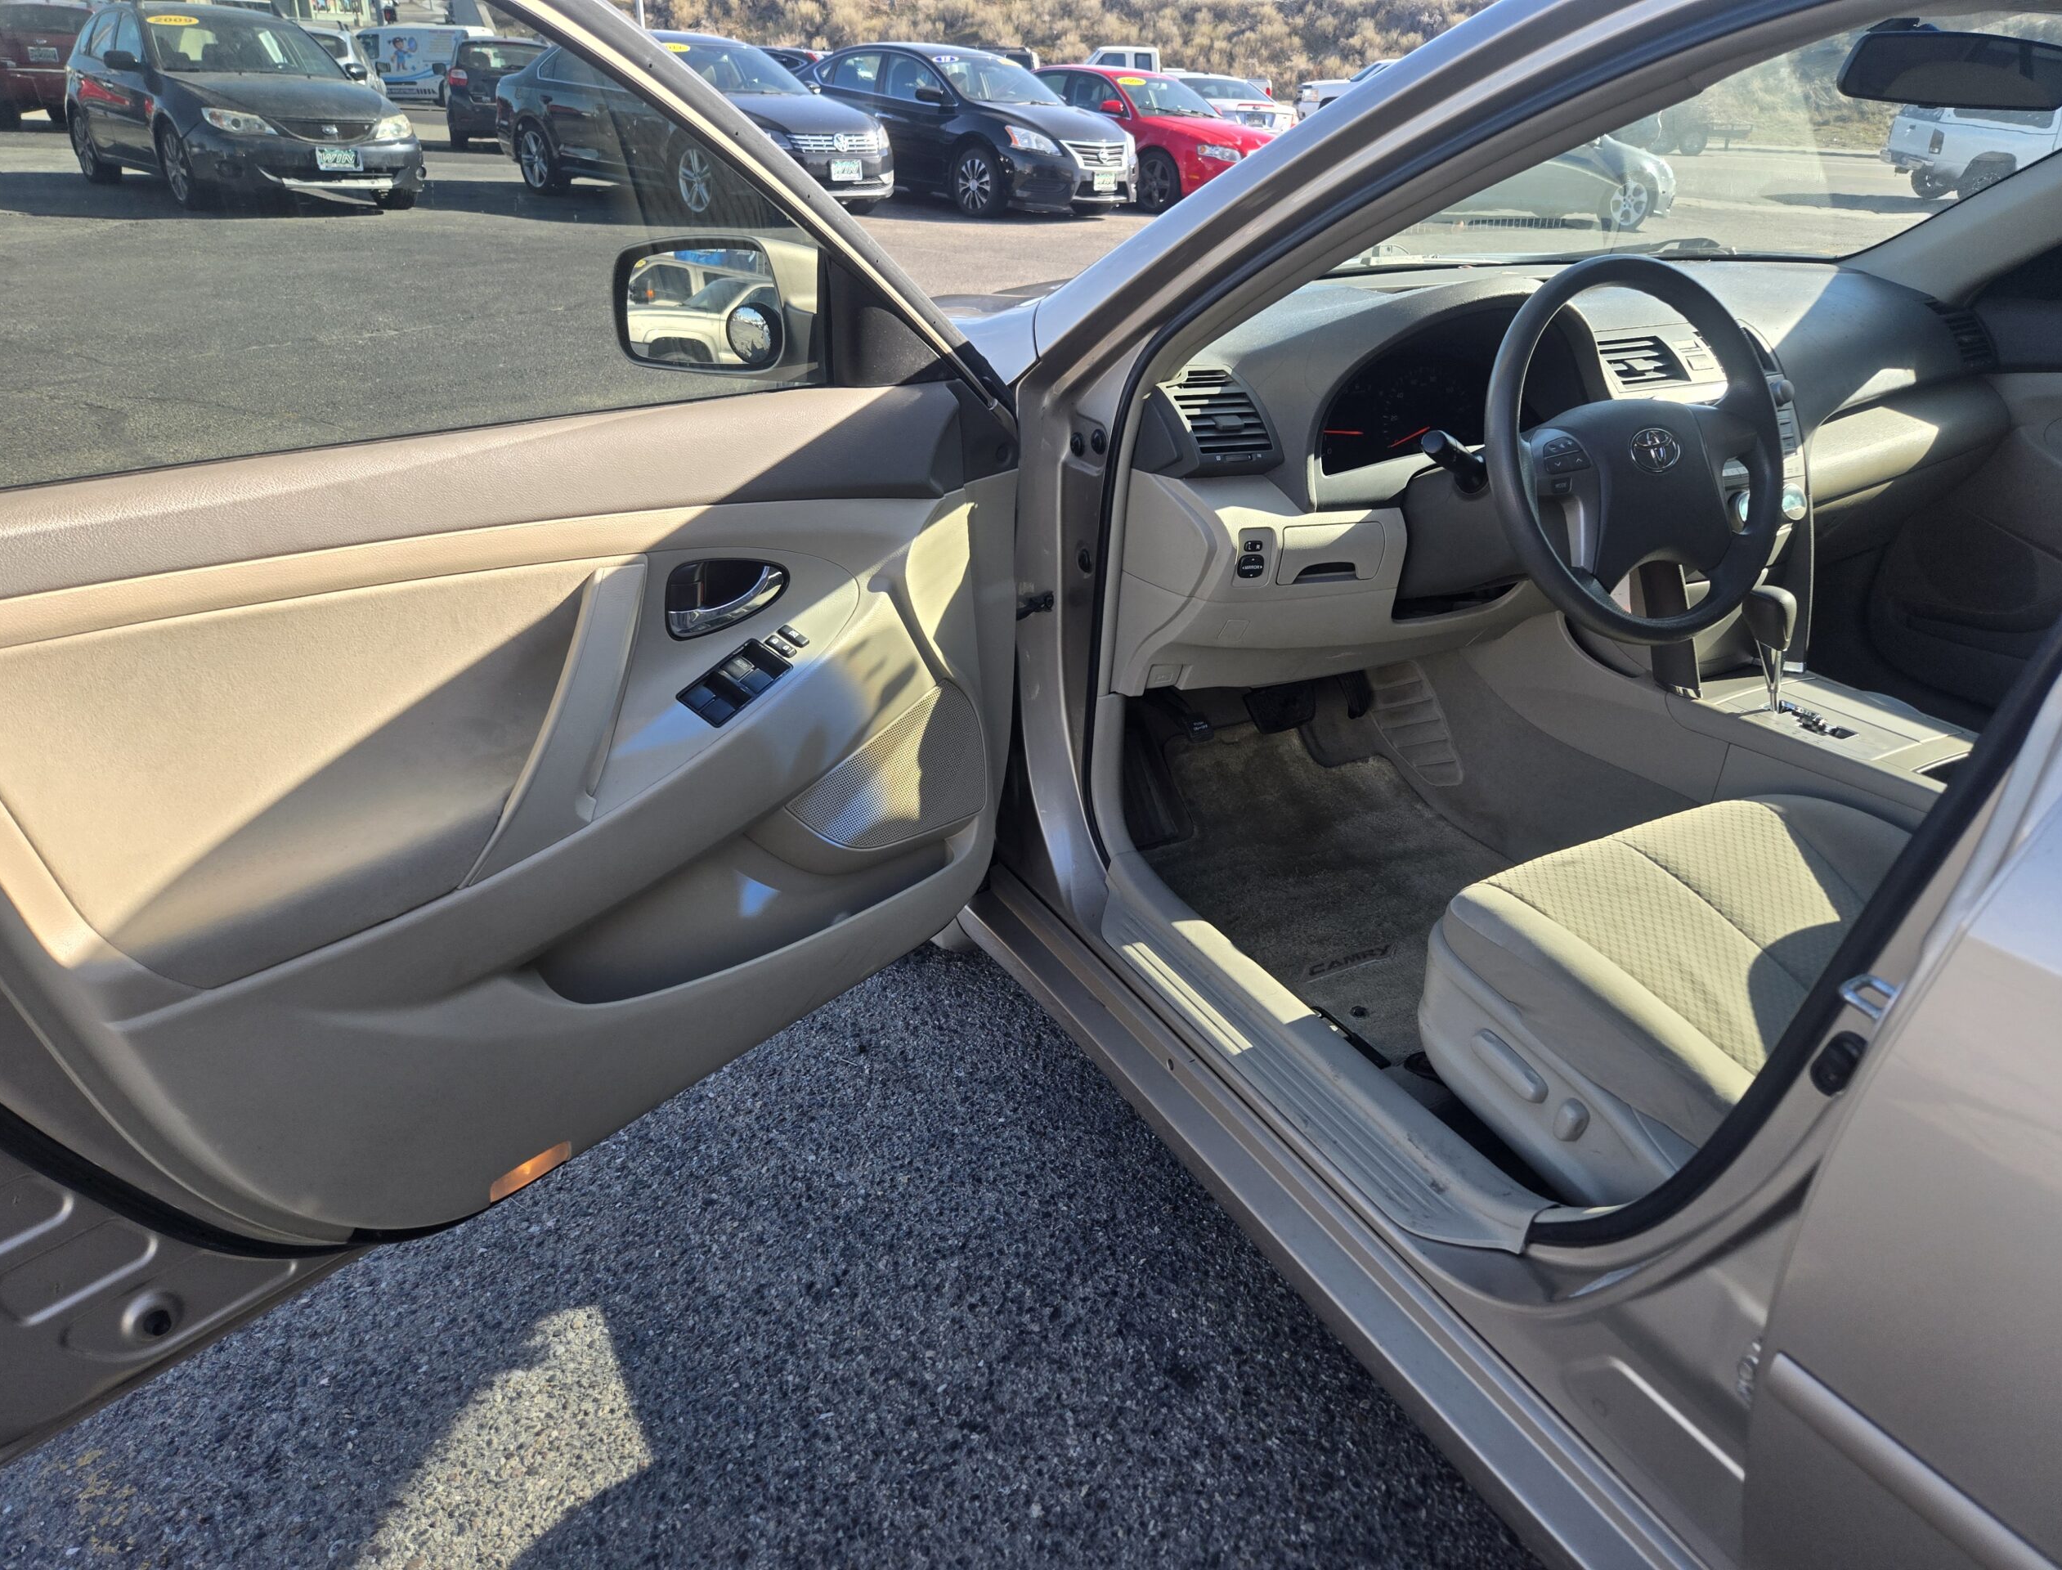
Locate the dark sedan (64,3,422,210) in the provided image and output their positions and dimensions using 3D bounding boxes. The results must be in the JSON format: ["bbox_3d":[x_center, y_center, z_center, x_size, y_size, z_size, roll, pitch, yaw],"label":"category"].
[{"bbox_3d":[-6.850,-5.819,11.848,1.780,1.475,4.415,-23,36,-40],"label":"dark sedan"}]

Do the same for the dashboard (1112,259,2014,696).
[{"bbox_3d":[0.751,-0.458,1.901,1.450,0.470,0.560,-11,30,-24],"label":"dashboard"}]

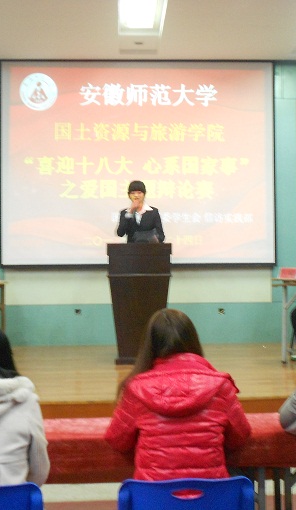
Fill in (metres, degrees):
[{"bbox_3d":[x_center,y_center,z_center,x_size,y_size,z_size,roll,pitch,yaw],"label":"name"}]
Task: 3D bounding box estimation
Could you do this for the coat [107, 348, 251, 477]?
[{"bbox_3d":[0.093,0.645,2.930,0.500,0.620,0.450,-1,0,-3],"label":"coat"}]

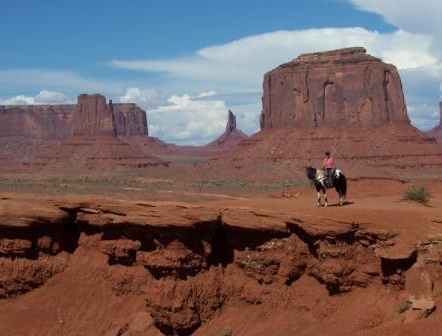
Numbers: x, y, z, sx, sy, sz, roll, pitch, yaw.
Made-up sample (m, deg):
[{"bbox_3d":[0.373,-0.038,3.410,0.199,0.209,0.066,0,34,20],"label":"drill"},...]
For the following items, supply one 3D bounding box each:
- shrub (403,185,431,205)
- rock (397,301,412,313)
[{"bbox_3d":[8.701,1.187,51.000,1.220,0.820,1.100,0,1,0],"label":"shrub"},{"bbox_3d":[5.257,3.968,33.000,0.380,0.310,0.340,0,1,0],"label":"rock"}]

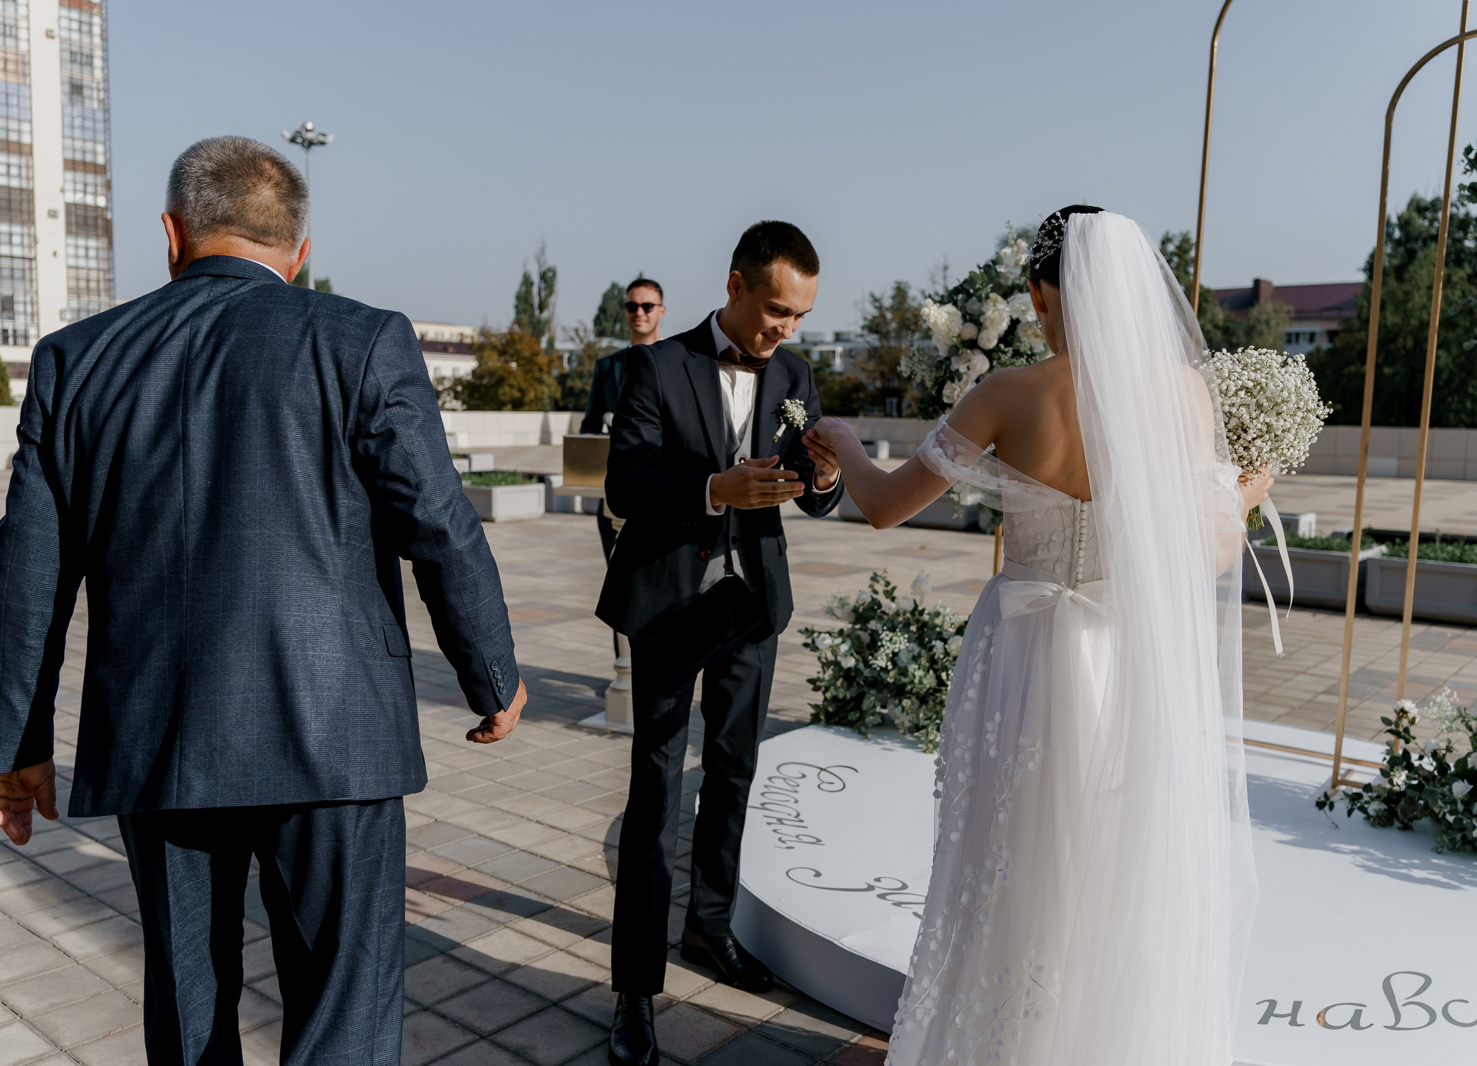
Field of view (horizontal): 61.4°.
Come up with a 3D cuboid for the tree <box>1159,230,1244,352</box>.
[{"bbox_3d":[22.029,-9.341,60.000,5.000,10.475,5.000,1,6,0],"label":"tree"}]

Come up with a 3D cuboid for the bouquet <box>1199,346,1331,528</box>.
[{"bbox_3d":[0.999,-0.182,2.360,0.250,0.335,0.250,6,6,0],"label":"bouquet"}]

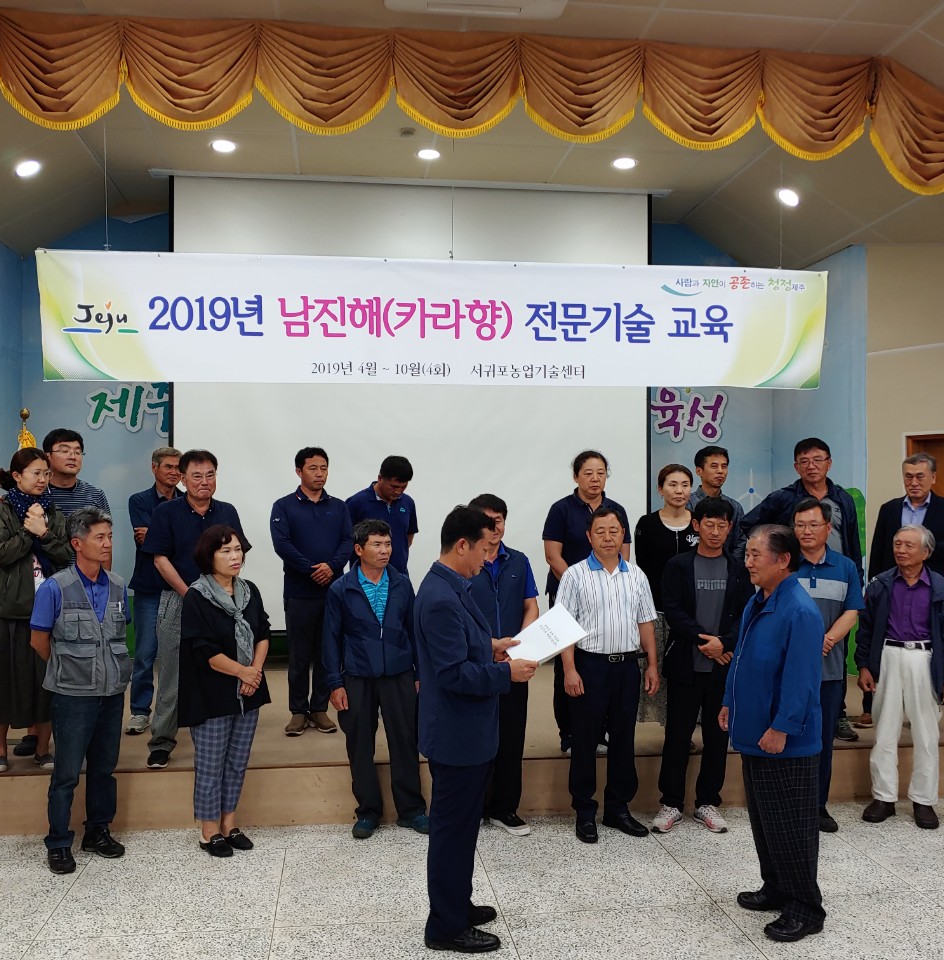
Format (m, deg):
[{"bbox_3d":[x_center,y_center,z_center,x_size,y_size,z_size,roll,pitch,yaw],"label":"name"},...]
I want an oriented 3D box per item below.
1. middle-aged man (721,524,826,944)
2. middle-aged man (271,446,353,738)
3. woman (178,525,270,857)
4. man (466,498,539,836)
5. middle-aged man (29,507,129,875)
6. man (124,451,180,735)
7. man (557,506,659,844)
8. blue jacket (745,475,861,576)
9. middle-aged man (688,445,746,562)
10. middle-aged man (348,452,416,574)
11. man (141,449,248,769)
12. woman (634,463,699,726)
[{"bbox_3d":[1.212,0.984,3.729,0.400,1.590,0.510,0,-2,-9],"label":"middle-aged man"},{"bbox_3d":[-0.978,0.655,5.668,0.500,1.724,0.360,1,-2,-18],"label":"middle-aged man"},{"bbox_3d":[-1.215,1.011,4.541,0.480,1.576,0.350,1,-1,-40],"label":"woman"},{"bbox_3d":[0.118,0.938,4.769,0.510,1.737,0.340,0,-1,-8],"label":"man"},{"bbox_3d":[-1.854,0.961,4.385,0.340,1.650,0.490,-1,-2,42],"label":"middle-aged man"},{"bbox_3d":[-1.853,0.655,5.635,0.500,1.720,0.360,1,-2,-20],"label":"man"},{"bbox_3d":[0.697,0.976,4.757,0.520,1.660,0.340,0,-2,-3],"label":"man"},{"bbox_3d":[1.980,0.325,5.594,0.720,0.680,0.360,0,-2,17],"label":"blue jacket"},{"bbox_3d":[1.471,0.653,5.617,0.490,1.723,0.330,0,-1,8],"label":"middle-aged man"},{"bbox_3d":[-0.575,0.699,5.932,0.510,1.690,0.380,1,-2,-30],"label":"middle-aged man"},{"bbox_3d":[-1.490,0.675,4.996,0.570,1.680,0.360,1,-2,-25],"label":"man"},{"bbox_3d":[1.166,0.706,5.311,0.460,1.615,0.340,0,-2,9],"label":"woman"}]

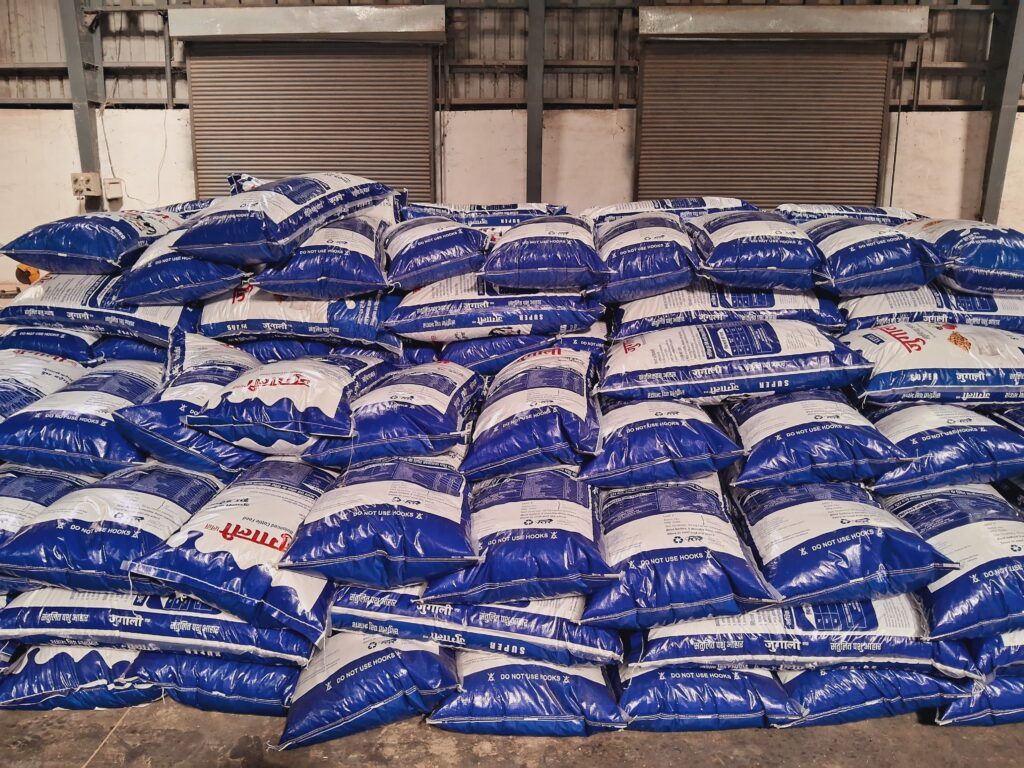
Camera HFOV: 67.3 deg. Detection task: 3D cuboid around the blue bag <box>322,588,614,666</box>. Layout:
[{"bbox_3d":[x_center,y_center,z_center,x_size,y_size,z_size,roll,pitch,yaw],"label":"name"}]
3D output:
[{"bbox_3d":[-0.100,0.702,2.651,0.900,0.180,0.560,6,11,3],"label":"blue bag"}]

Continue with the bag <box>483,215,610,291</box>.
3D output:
[{"bbox_3d":[0.152,-0.594,3.464,0.550,0.250,0.800,0,17,0],"label":"bag"}]

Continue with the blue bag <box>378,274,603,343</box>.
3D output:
[{"bbox_3d":[-0.090,-0.316,3.361,0.890,0.200,0.560,-4,11,-3],"label":"blue bag"}]

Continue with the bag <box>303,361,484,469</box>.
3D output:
[{"bbox_3d":[-0.445,0.099,3.135,0.580,0.220,0.880,-4,17,3],"label":"bag"}]

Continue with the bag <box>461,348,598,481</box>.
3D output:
[{"bbox_3d":[0.070,0.129,3.111,0.510,0.230,0.870,-4,20,6],"label":"bag"}]

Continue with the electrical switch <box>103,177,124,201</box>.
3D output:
[{"bbox_3d":[-4.405,-2.153,8.500,0.180,0.215,0.075,0,9,-1],"label":"electrical switch"}]

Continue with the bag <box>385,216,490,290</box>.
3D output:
[{"bbox_3d":[-0.350,-0.608,3.430,0.500,0.250,0.800,-11,18,-9],"label":"bag"}]

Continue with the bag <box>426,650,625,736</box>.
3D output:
[{"bbox_3d":[0.046,0.843,2.592,0.570,0.210,0.810,0,12,0],"label":"bag"}]

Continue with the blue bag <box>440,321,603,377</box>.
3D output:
[{"bbox_3d":[0.000,-0.182,3.156,0.570,0.200,0.800,0,12,0],"label":"blue bag"}]

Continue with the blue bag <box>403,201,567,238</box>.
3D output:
[{"bbox_3d":[-0.152,-0.841,4.024,0.830,0.210,0.530,0,12,0],"label":"blue bag"}]

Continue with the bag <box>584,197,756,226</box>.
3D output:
[{"bbox_3d":[0.810,-0.862,4.132,0.900,0.220,0.560,-3,11,1],"label":"bag"}]

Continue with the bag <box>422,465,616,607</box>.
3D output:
[{"bbox_3d":[0.025,0.400,2.479,0.570,0.210,0.810,-3,16,-1],"label":"bag"}]

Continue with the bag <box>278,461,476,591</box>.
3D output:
[{"bbox_3d":[-0.450,0.458,2.868,0.590,0.220,0.880,-2,12,-3],"label":"bag"}]

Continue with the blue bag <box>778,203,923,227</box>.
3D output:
[{"bbox_3d":[1.776,-0.880,4.213,0.830,0.200,0.530,0,12,0],"label":"blue bag"}]

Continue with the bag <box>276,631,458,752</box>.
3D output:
[{"bbox_3d":[-0.540,0.891,2.748,0.570,0.200,0.880,-5,12,-15],"label":"bag"}]

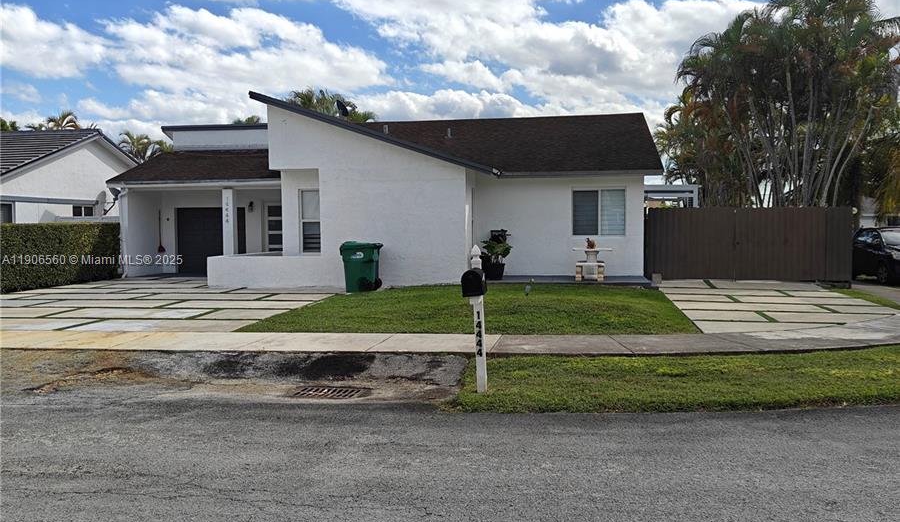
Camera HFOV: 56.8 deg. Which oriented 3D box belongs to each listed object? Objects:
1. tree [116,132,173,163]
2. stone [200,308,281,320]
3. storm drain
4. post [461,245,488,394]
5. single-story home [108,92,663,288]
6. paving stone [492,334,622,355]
[{"bbox_3d":[-18.400,-4.184,50.000,3.400,7.100,3.400,-1,3,0],"label":"tree"},{"bbox_3d":[-3.573,0.962,14.264,1.250,0.090,1.400,0,3,7],"label":"stone"},{"bbox_3d":[-1.174,1.302,8.175,0.720,0.040,0.530,0,3,9],"label":"storm drain"},{"bbox_3d":[0.255,0.545,7.660,0.220,1.400,0.500,-2,3,7],"label":"post"},{"bbox_3d":[-1.500,-2.086,25.100,14.700,4.800,11.600,0,3,8],"label":"single-story home"},{"bbox_3d":[1.387,1.114,10.735,1.640,0.100,1.530,0,3,5],"label":"paving stone"}]

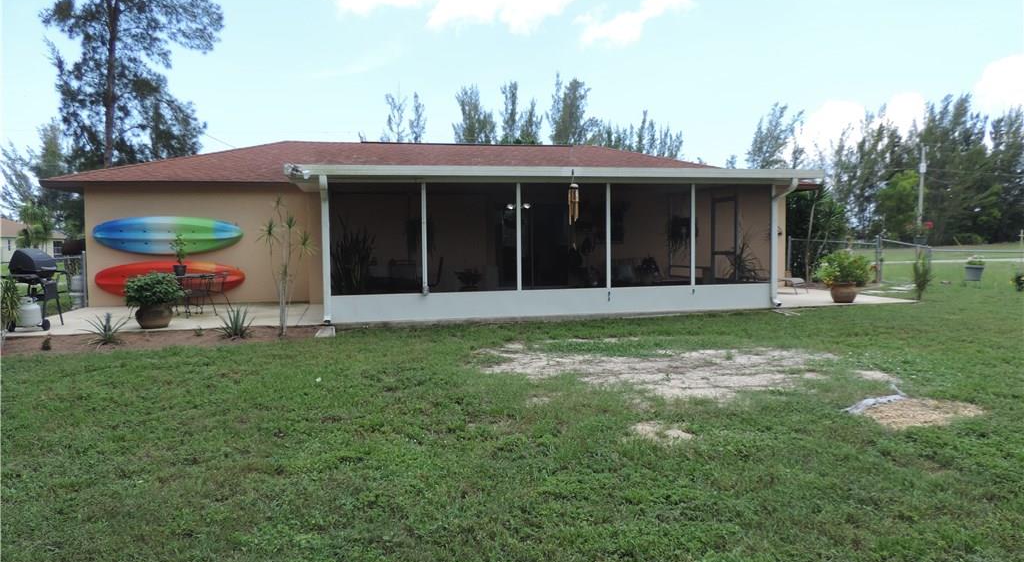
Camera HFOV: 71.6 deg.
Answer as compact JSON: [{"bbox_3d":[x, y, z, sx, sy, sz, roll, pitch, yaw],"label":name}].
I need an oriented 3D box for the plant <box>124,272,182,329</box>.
[{"bbox_3d":[-5.397,0.279,10.782,0.850,0.860,0.850,-1,4,-12],"label":"plant"}]

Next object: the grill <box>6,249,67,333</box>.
[{"bbox_3d":[-7.257,0.133,10.839,0.540,1.190,1.000,-1,4,-9],"label":"grill"}]

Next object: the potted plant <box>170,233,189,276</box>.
[{"bbox_3d":[-5.793,-0.458,12.378,0.310,0.740,0.310,-1,4,-12],"label":"potted plant"}]

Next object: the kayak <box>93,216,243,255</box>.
[{"bbox_3d":[-6.870,-0.902,14.234,2.798,0.777,0.340,-1,4,-12],"label":"kayak"}]

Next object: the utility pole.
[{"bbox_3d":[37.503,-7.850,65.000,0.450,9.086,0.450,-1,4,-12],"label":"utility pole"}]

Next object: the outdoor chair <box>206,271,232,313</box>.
[{"bbox_3d":[-5.199,0.209,12.581,0.530,0.770,0.530,-2,4,-15],"label":"outdoor chair"}]

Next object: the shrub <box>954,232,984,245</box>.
[{"bbox_3d":[48.972,-4.549,76.000,3.100,1.450,2.600,-1,3,-12],"label":"shrub"}]

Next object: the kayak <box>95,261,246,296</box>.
[{"bbox_3d":[-7.005,-0.045,14.565,2.880,0.720,0.360,-1,3,-12],"label":"kayak"}]

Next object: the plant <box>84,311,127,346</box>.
[{"bbox_3d":[-5.769,0.653,10.126,0.600,0.420,0.560,-1,3,-12],"label":"plant"}]

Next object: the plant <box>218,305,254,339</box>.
[{"bbox_3d":[-4.029,0.600,10.385,0.520,0.450,0.500,-1,3,-12],"label":"plant"}]

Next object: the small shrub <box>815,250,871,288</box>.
[{"bbox_3d":[6.424,-0.247,13.800,1.040,0.720,0.980,-1,3,-12],"label":"small shrub"}]

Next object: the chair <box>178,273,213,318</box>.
[{"bbox_3d":[-5.500,0.229,12.313,0.560,0.770,0.540,-1,4,0],"label":"chair"}]

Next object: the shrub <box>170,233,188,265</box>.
[{"bbox_3d":[-5.933,-0.556,12.650,0.340,0.550,0.340,-1,3,-12],"label":"shrub"}]

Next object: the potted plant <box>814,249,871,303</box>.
[{"bbox_3d":[6.424,-0.091,13.800,1.040,1.000,1.000,-1,3,-12],"label":"potted plant"}]

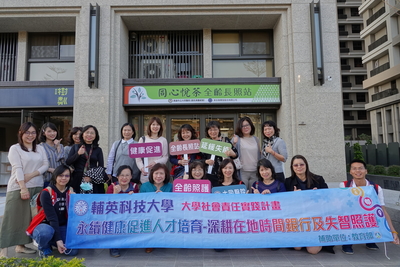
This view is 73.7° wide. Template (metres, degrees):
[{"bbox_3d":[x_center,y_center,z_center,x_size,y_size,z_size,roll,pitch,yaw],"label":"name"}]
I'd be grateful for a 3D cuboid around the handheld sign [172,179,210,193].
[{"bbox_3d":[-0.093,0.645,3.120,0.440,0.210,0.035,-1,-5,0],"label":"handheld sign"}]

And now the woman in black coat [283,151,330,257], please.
[{"bbox_3d":[1.276,0.807,3.223,0.540,1.090,0.540,-1,-5,8],"label":"woman in black coat"}]

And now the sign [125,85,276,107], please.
[{"bbox_3d":[0.050,-0.940,6.600,3.870,0.510,0.150,-1,-5,0],"label":"sign"}]

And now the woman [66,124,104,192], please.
[{"bbox_3d":[-1.570,0.665,3.612,0.520,1.570,0.360,0,-5,-12],"label":"woman"}]

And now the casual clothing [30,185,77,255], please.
[{"bbox_3d":[-1.695,0.981,3.126,0.480,0.780,0.520,2,-5,-25],"label":"casual clothing"}]

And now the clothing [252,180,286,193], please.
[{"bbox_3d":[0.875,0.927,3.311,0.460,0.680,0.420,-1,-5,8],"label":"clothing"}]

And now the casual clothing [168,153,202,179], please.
[{"bbox_3d":[-0.199,0.602,3.738,0.470,0.980,0.340,-1,-5,0],"label":"casual clothing"}]

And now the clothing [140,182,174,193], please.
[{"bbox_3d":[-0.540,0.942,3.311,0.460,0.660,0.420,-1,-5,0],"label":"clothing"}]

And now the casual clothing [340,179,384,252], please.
[{"bbox_3d":[1.966,0.955,3.265,0.520,0.800,0.480,-2,-5,10],"label":"casual clothing"}]

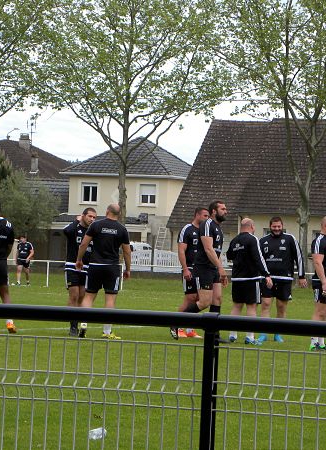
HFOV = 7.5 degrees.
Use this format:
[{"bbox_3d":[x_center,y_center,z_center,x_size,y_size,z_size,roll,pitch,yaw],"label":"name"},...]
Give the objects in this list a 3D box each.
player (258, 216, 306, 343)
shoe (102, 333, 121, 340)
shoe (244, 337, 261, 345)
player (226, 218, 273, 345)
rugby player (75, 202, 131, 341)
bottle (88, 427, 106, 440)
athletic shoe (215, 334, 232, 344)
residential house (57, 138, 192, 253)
[{"bbox_3d":[1.702,0.800,36.300,0.760,1.830,0.480,2,-1,12],"label":"player"},{"bbox_3d":[-0.705,1.538,34.500,0.300,0.120,0.110,3,-1,-21],"label":"shoe"},{"bbox_3d":[1.287,1.652,35.700,0.280,0.120,0.110,3,-1,-38],"label":"shoe"},{"bbox_3d":[1.233,0.805,36.000,0.620,1.800,0.440,2,-1,27],"label":"player"},{"bbox_3d":[-0.830,0.652,34.800,0.740,1.860,0.460,2,-1,9],"label":"rugby player"},{"bbox_3d":[-0.426,1.364,16.300,0.066,0.066,0.200,2,-1,19],"label":"bottle"},{"bbox_3d":[0.839,1.614,35.300,0.290,0.120,0.110,2,-1,10],"label":"athletic shoe"},{"bbox_3d":[-1.683,-1.232,150.000,7.400,8.200,8.200,2,-1,24],"label":"residential house"}]

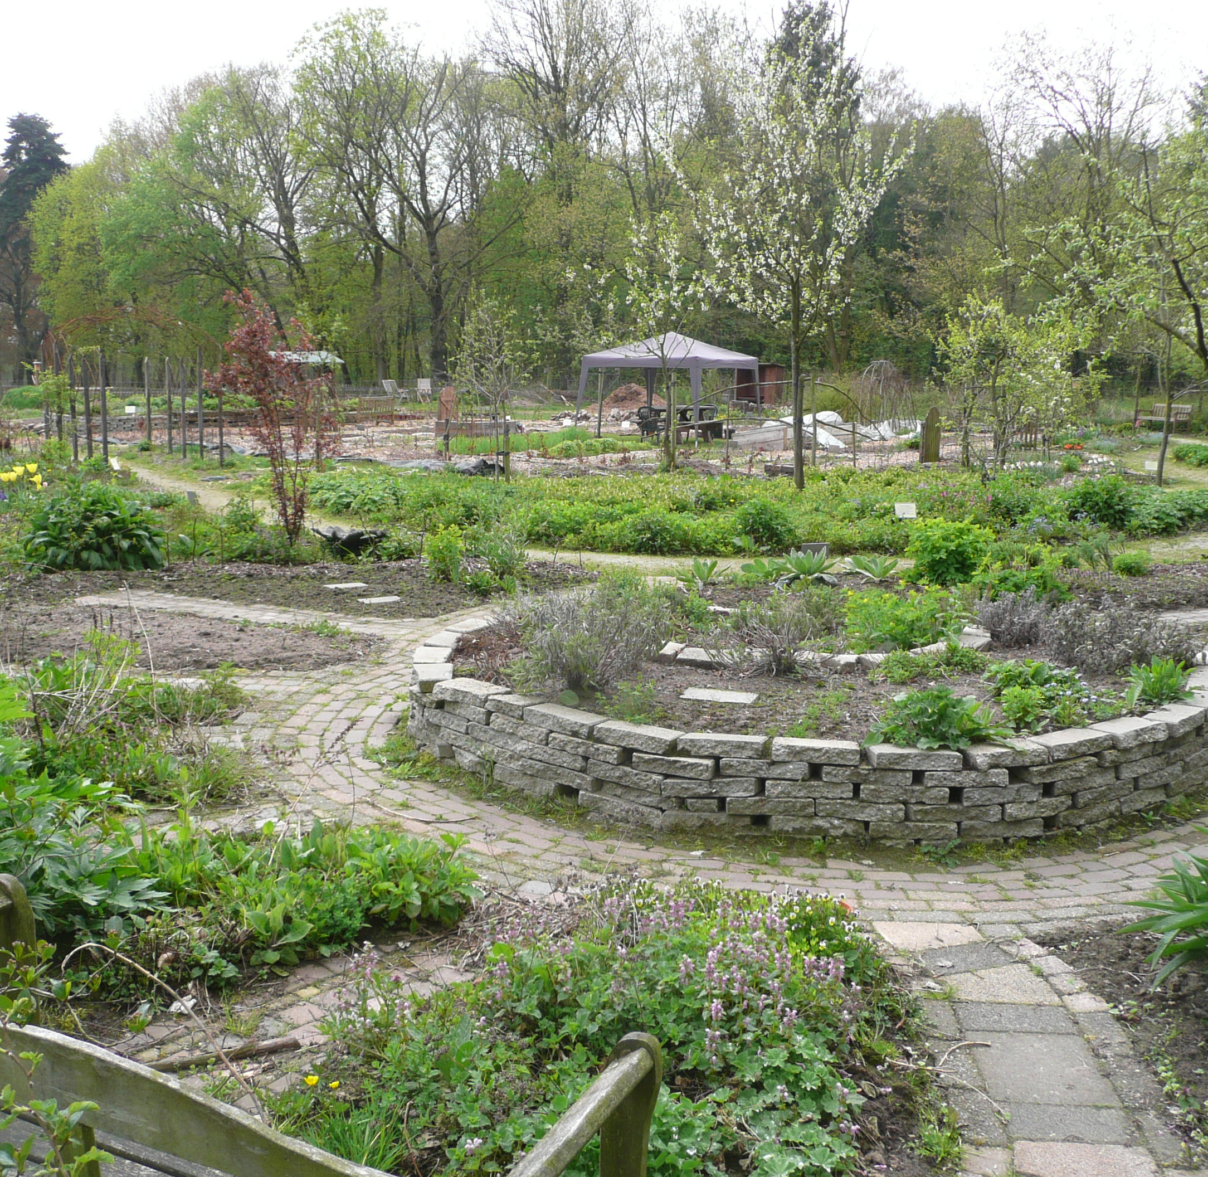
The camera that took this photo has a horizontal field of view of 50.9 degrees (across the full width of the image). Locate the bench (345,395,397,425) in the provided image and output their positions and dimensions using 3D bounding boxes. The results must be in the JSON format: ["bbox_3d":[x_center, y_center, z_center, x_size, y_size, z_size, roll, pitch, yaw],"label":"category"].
[{"bbox_3d":[-7.203,-5.441,39.150,1.500,0.880,0.600,-9,14,-42],"label":"bench"}]

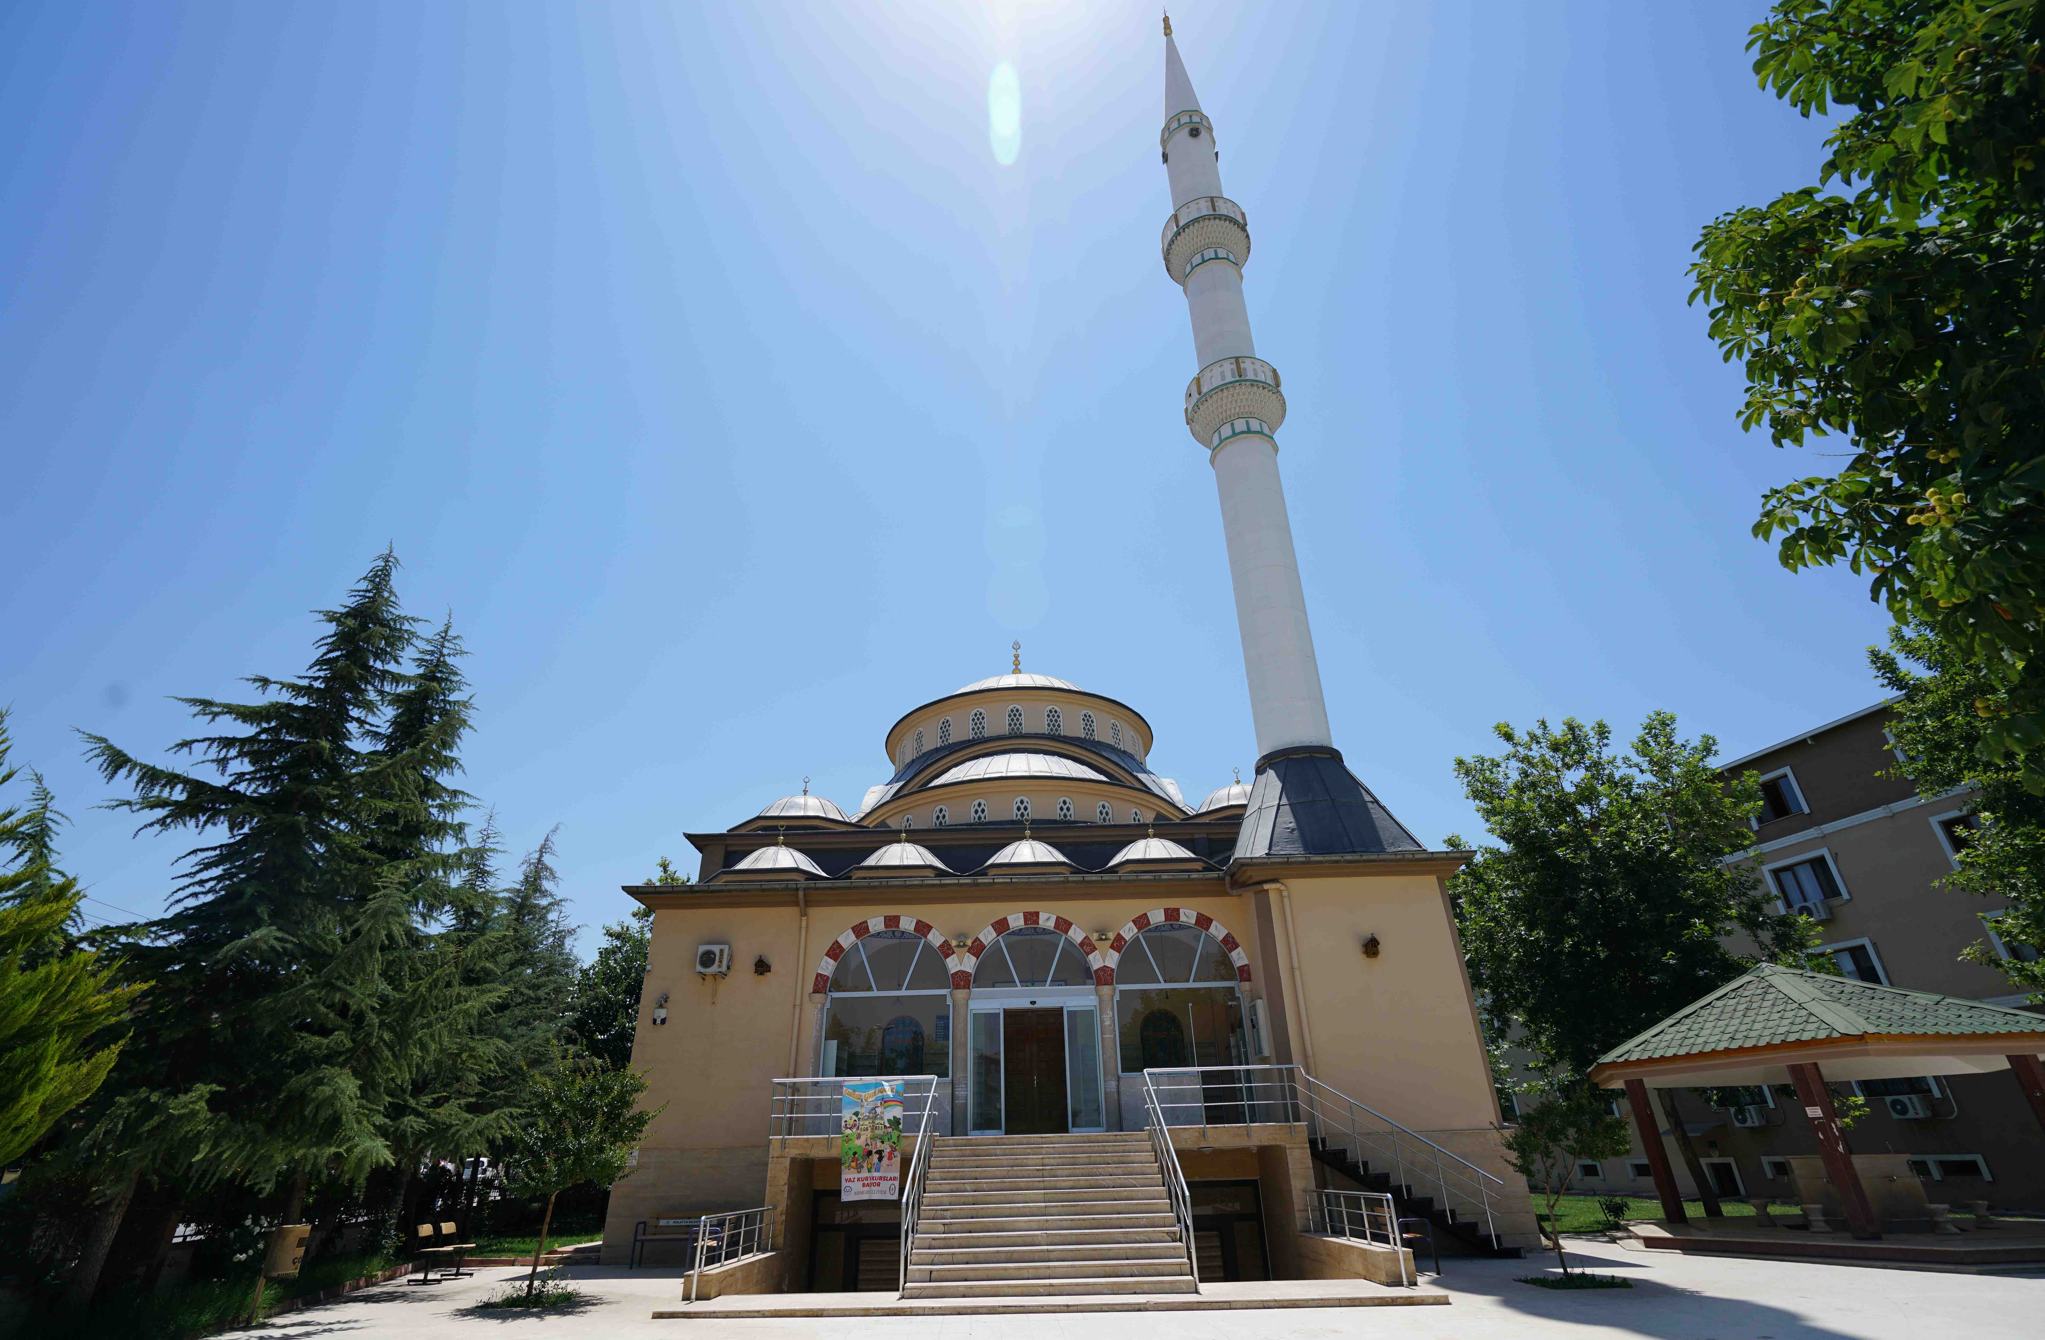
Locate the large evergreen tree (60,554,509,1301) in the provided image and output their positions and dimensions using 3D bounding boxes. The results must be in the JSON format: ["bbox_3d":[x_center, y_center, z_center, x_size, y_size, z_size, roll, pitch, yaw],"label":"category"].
[{"bbox_3d":[-14.038,3.356,16.891,9.800,13.800,9.400,-1,-28,0],"label":"large evergreen tree"}]

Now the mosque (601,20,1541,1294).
[{"bbox_3d":[0.027,-5.689,34.236,18.700,45.800,26.500,-1,-28,0],"label":"mosque"}]

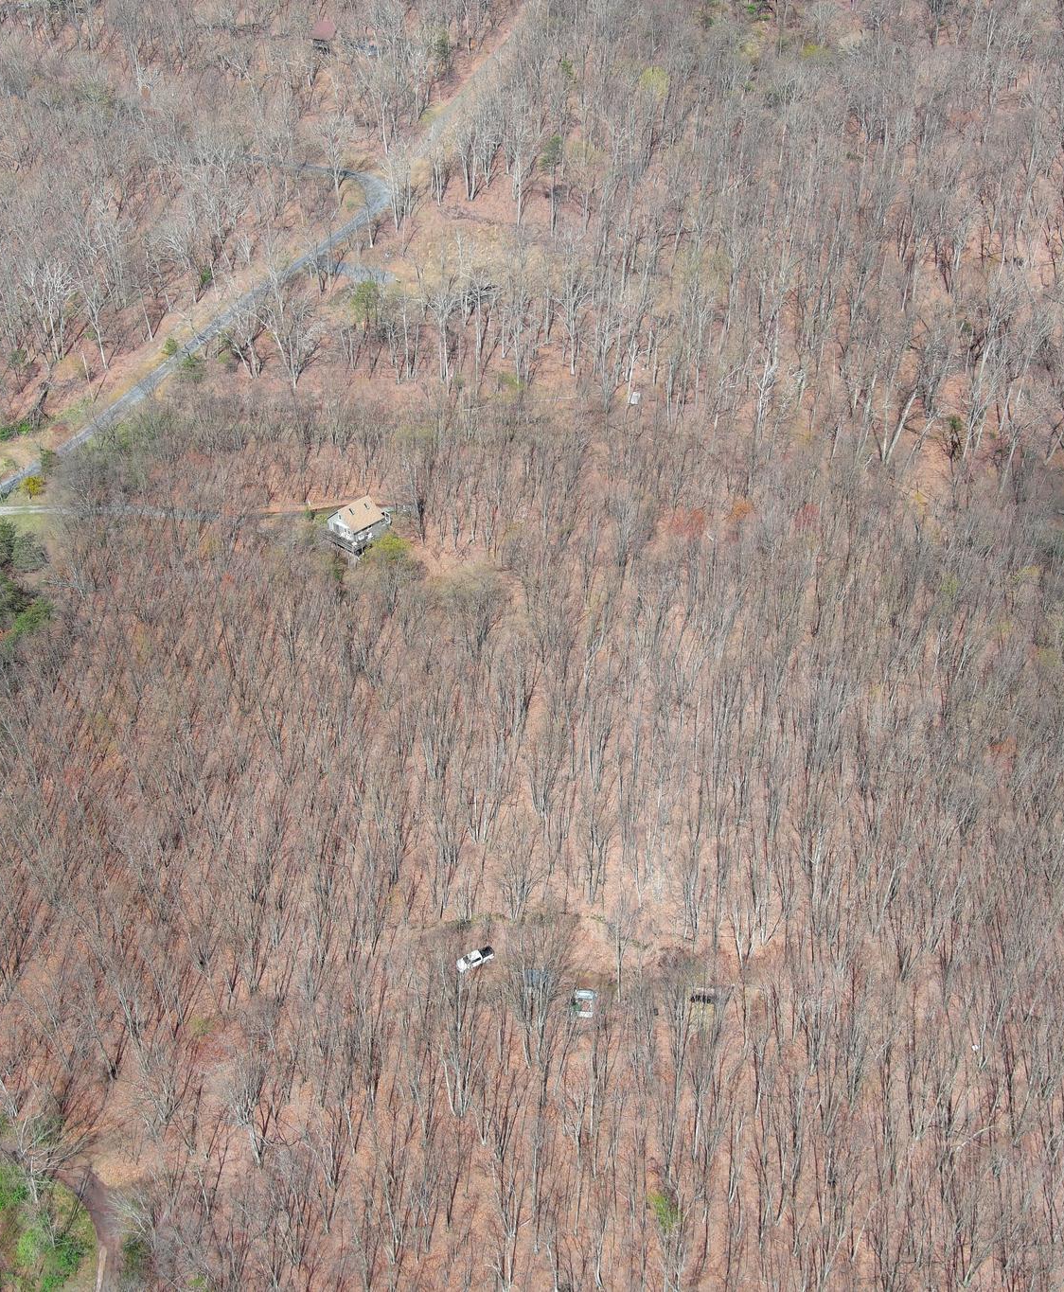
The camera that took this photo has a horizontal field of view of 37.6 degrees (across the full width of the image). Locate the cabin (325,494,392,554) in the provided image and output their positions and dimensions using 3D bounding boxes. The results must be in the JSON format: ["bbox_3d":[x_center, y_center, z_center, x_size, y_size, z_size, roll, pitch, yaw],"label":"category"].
[{"bbox_3d":[-32.700,-22.520,288.420,8.350,7.570,9.960,27,44,31],"label":"cabin"}]

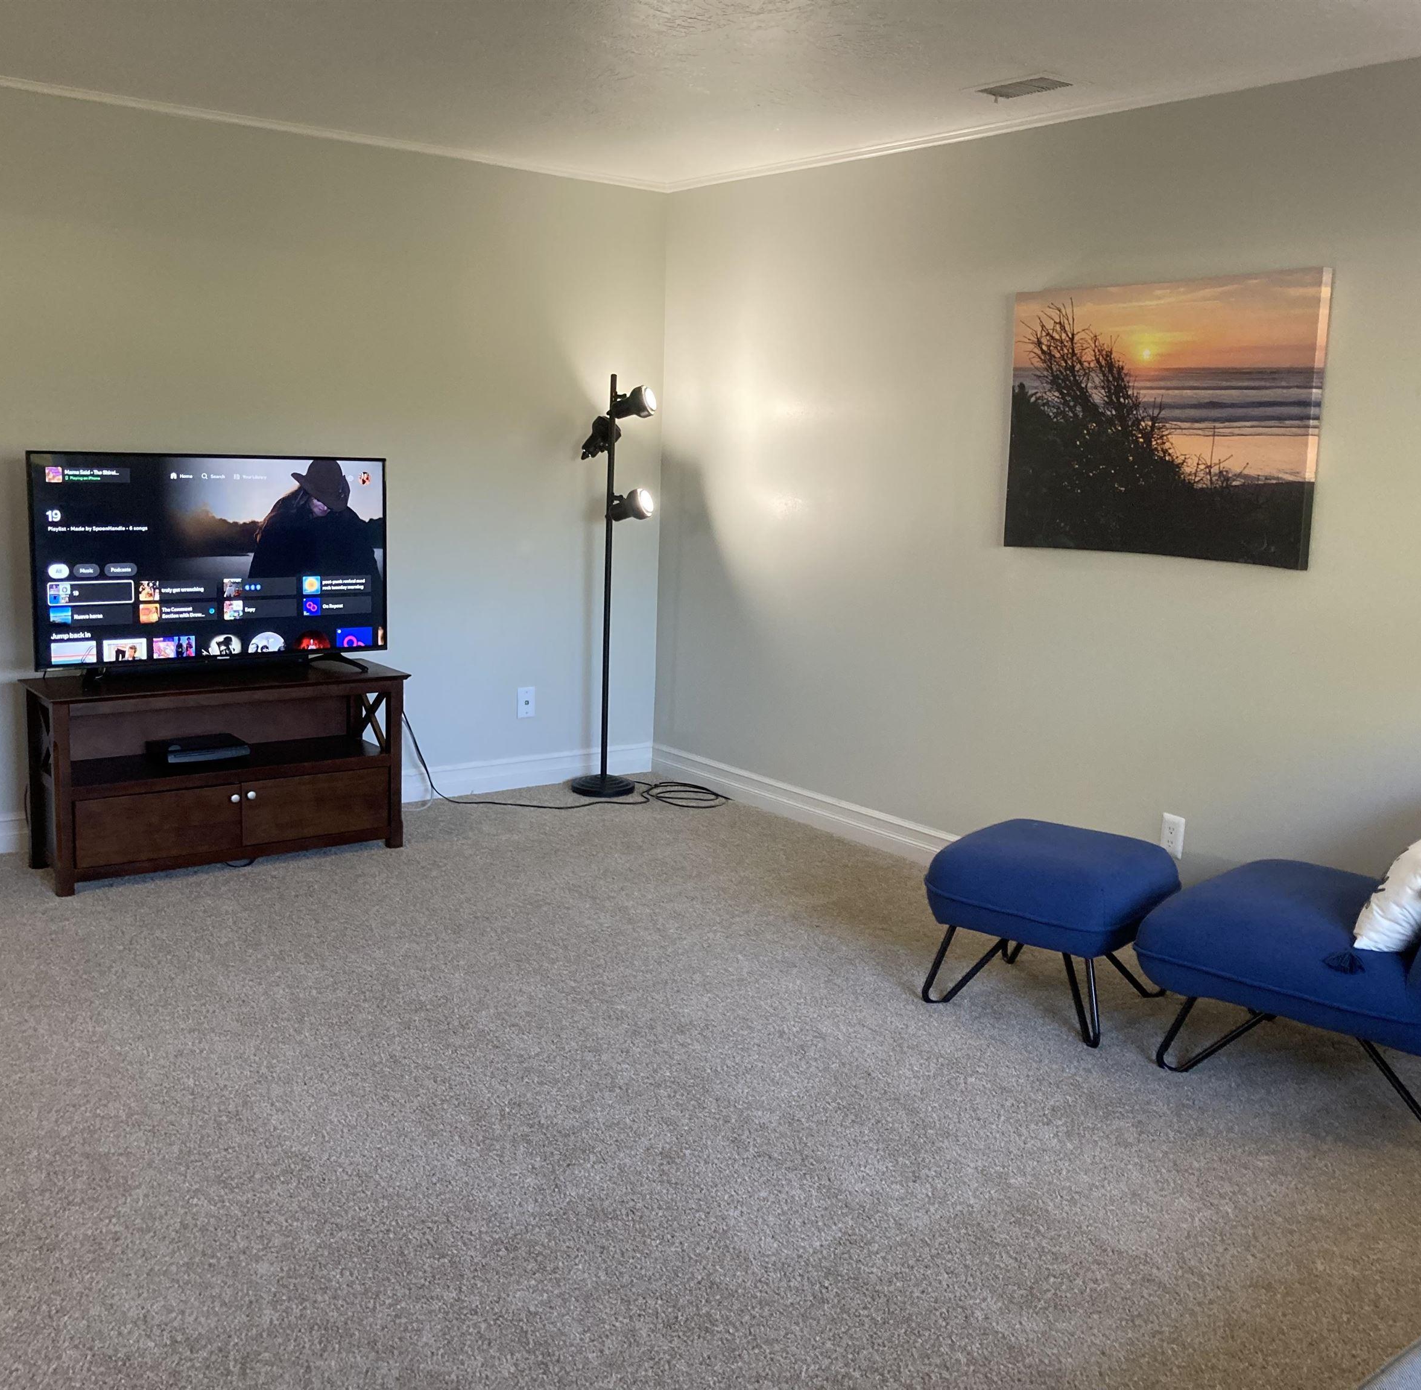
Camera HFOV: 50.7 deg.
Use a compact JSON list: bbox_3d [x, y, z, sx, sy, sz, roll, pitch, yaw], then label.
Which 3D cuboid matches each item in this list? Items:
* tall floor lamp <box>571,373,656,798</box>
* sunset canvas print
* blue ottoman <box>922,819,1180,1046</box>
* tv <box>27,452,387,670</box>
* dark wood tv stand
[{"bbox_3d":[-0.376,-0.423,5.883,0.288,1.643,0.258,7,11,25],"label":"tall floor lamp"},{"bbox_3d":[1.249,-0.774,4.243,0.040,0.763,1.011,-5,11,-37],"label":"sunset canvas print"},{"bbox_3d":[0.885,0.591,3.877,0.521,0.417,0.526,10,12,39],"label":"blue ottoman"},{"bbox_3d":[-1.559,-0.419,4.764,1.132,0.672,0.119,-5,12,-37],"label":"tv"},{"bbox_3d":[-1.575,0.241,4.840,1.137,0.596,0.407,-5,12,-37],"label":"dark wood tv stand"}]

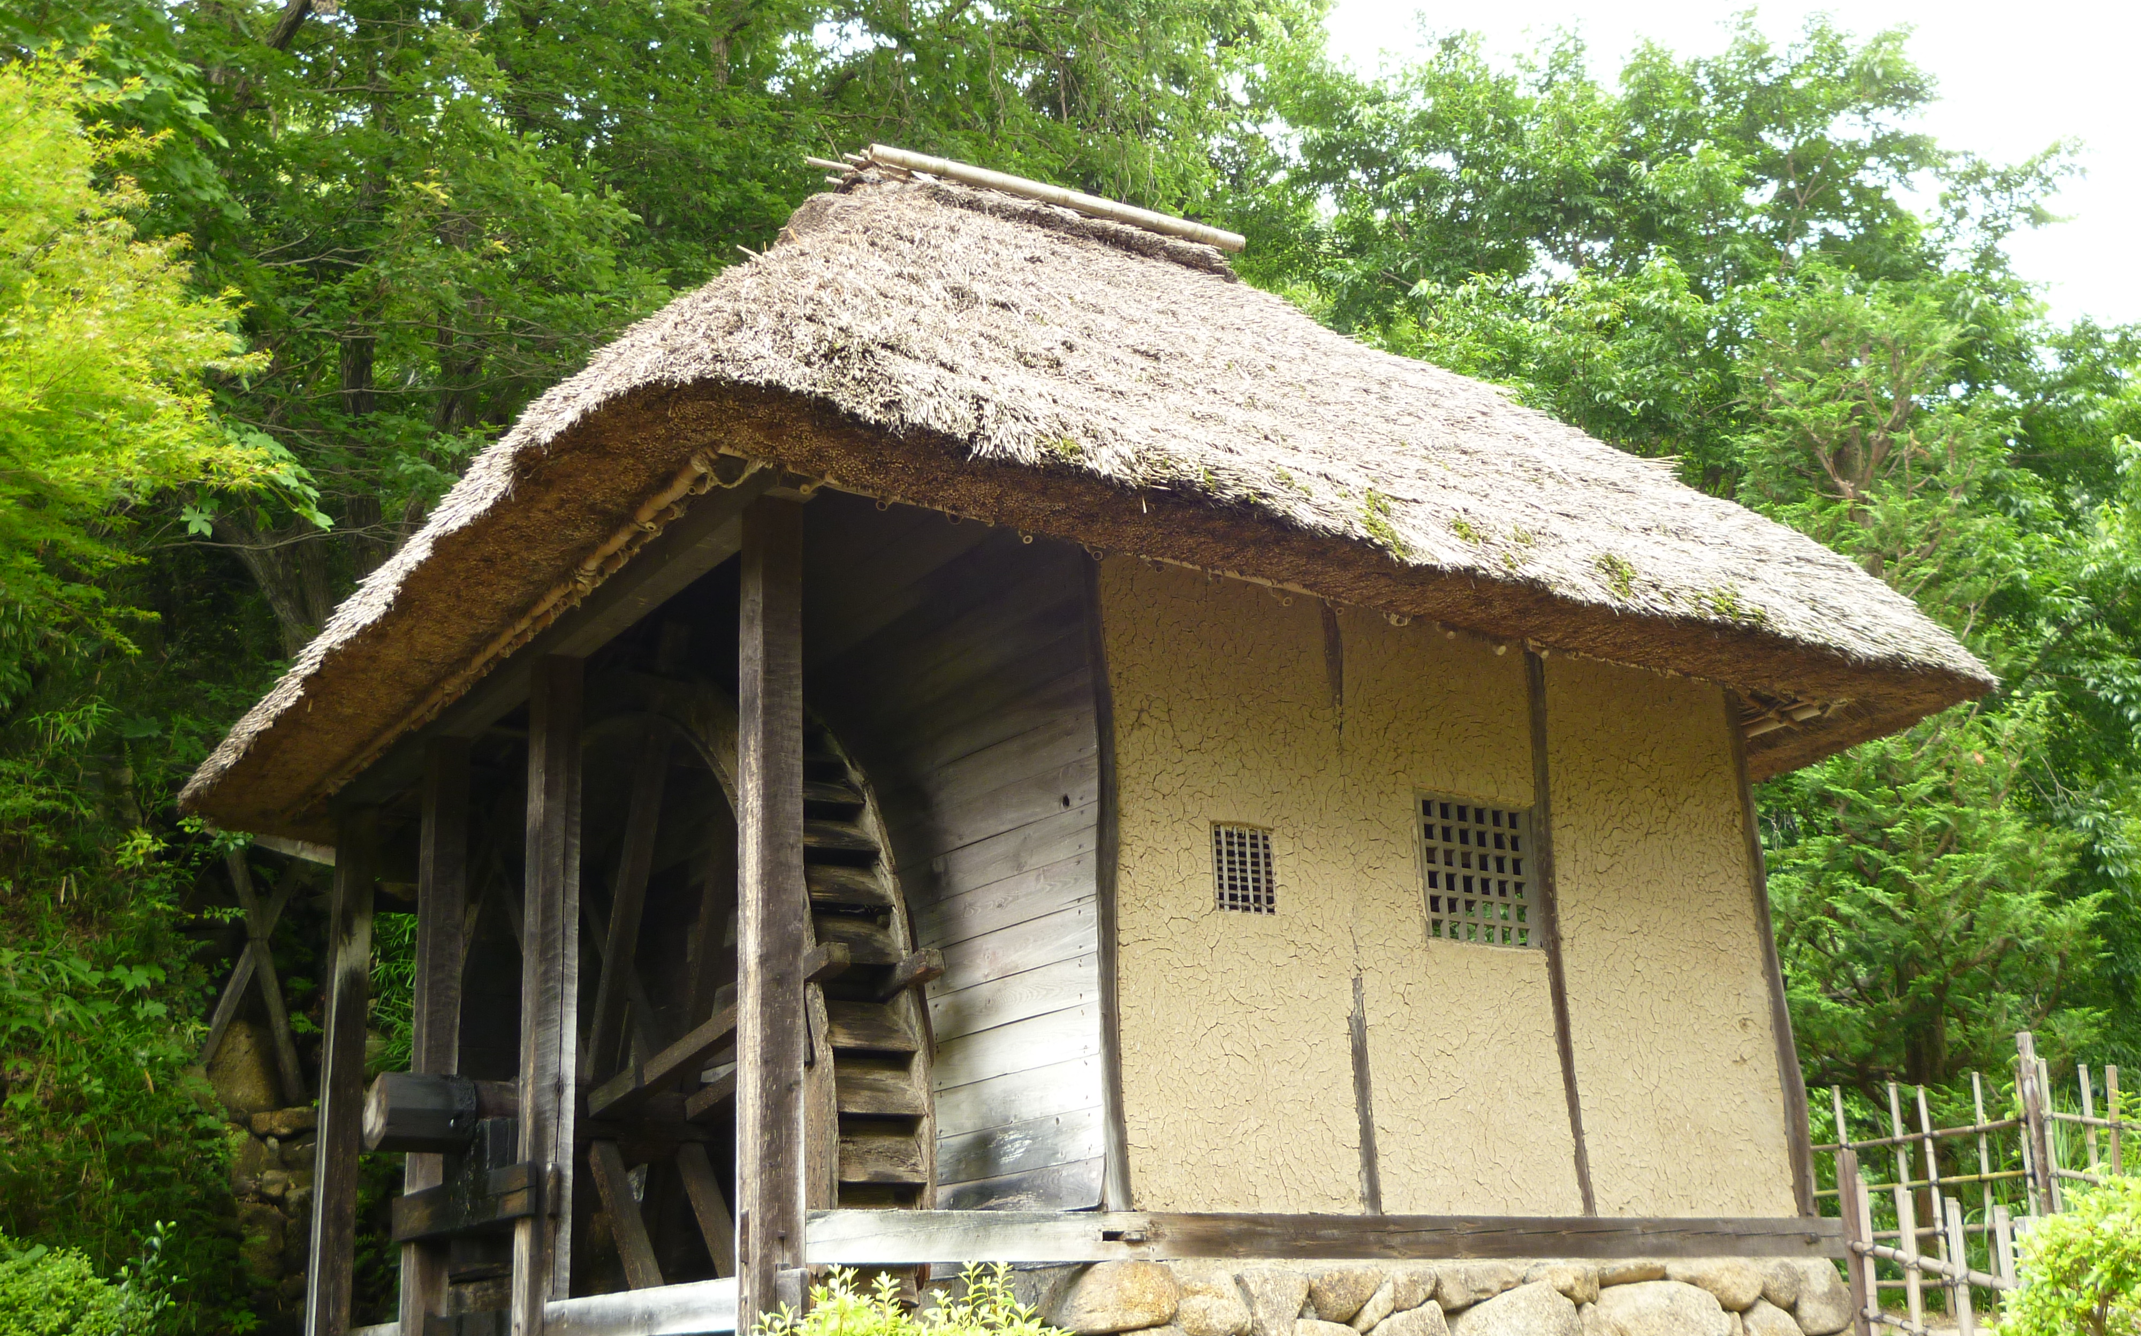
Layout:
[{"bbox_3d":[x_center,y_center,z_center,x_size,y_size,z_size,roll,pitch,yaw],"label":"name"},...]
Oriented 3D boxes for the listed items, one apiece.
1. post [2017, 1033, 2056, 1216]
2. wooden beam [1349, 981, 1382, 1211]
[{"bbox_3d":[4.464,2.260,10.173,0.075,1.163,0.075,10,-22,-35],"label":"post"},{"bbox_3d":[0.948,1.421,7.426,0.090,0.787,0.090,10,-22,-35],"label":"wooden beam"}]

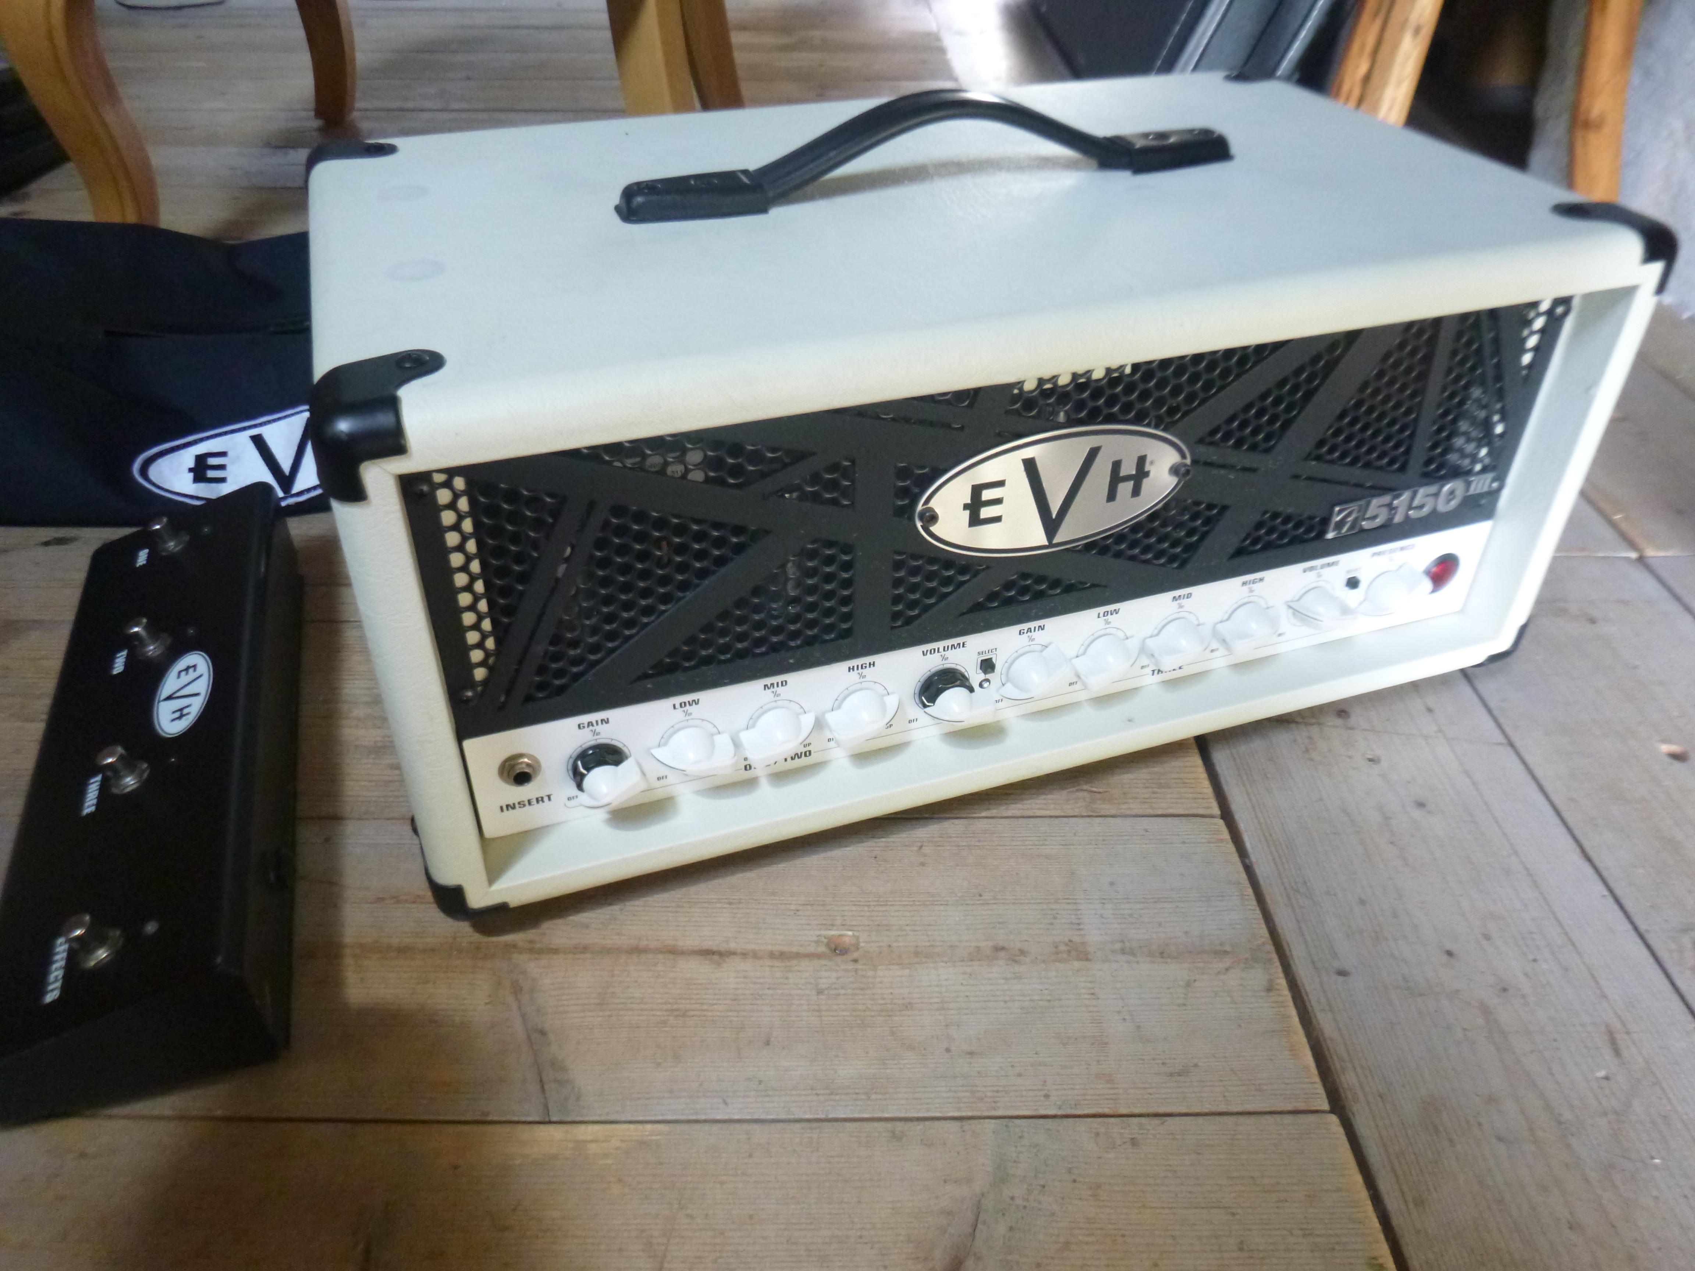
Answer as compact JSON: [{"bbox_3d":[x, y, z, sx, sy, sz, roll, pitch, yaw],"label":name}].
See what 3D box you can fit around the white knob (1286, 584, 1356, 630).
[{"bbox_3d":[0.232,-0.011,0.598,0.033,0.020,0.017,-12,38,-16],"label":"white knob"}]

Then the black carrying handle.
[{"bbox_3d":[0.044,-0.221,0.543,0.297,0.040,0.029,-12,38,-16],"label":"black carrying handle"}]

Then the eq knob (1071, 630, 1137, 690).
[{"bbox_3d":[0.122,0.012,0.566,0.033,0.020,0.017,-12,38,-16],"label":"eq knob"}]

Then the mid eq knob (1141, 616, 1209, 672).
[{"bbox_3d":[0.159,0.004,0.577,0.033,0.020,0.017,-12,38,-16],"label":"mid eq knob"}]

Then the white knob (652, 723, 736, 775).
[{"bbox_3d":[-0.064,0.051,0.512,0.033,0.020,0.017,-12,38,-16],"label":"white knob"}]

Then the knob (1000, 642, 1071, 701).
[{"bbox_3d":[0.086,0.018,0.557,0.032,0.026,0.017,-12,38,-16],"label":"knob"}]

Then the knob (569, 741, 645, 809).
[{"bbox_3d":[-0.098,0.059,0.503,0.030,0.026,0.022,-12,38,-16],"label":"knob"}]

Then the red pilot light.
[{"bbox_3d":[0.304,-0.031,0.623,0.022,0.022,0.008,-12,38,-16],"label":"red pilot light"}]

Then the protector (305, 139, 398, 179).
[{"bbox_3d":[-0.241,-0.221,0.610,0.045,0.044,0.038,-12,38,-16],"label":"protector"}]

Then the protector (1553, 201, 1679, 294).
[{"bbox_3d":[0.330,-0.160,0.530,0.045,0.044,0.038,-12,38,-16],"label":"protector"}]

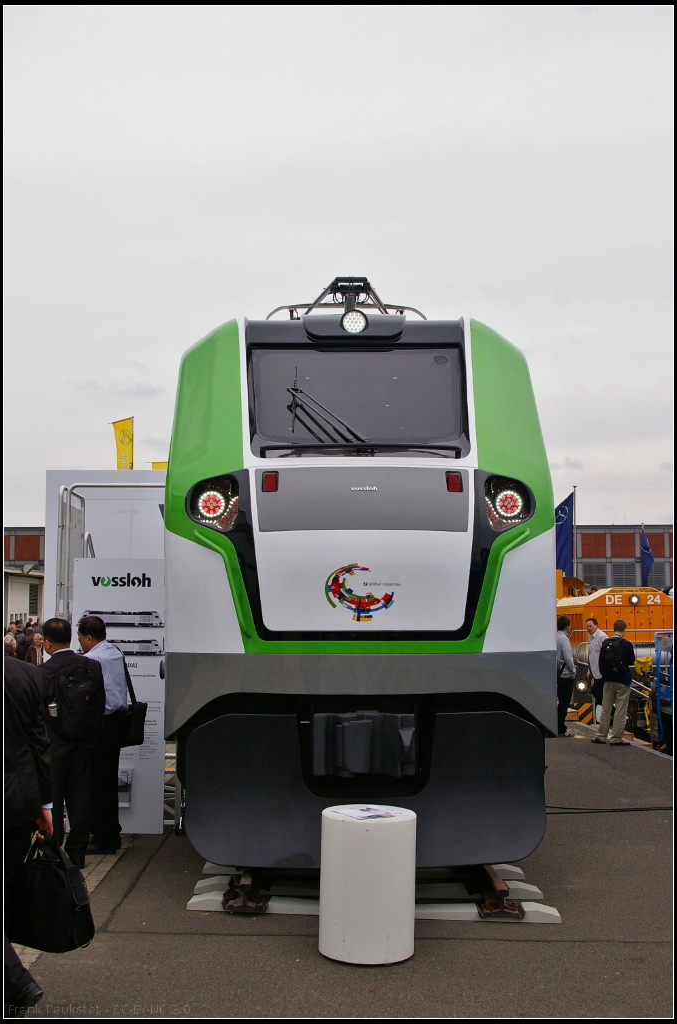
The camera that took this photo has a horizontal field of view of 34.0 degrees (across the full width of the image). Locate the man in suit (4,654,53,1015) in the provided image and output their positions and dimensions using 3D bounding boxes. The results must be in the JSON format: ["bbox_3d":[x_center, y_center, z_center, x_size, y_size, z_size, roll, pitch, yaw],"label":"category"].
[{"bbox_3d":[-1.567,1.307,4.983,0.700,1.760,0.550,-4,-7,39],"label":"man in suit"}]

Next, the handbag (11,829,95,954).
[{"bbox_3d":[-1.282,1.690,4.950,0.370,0.480,0.180,-4,-7,38],"label":"handbag"}]

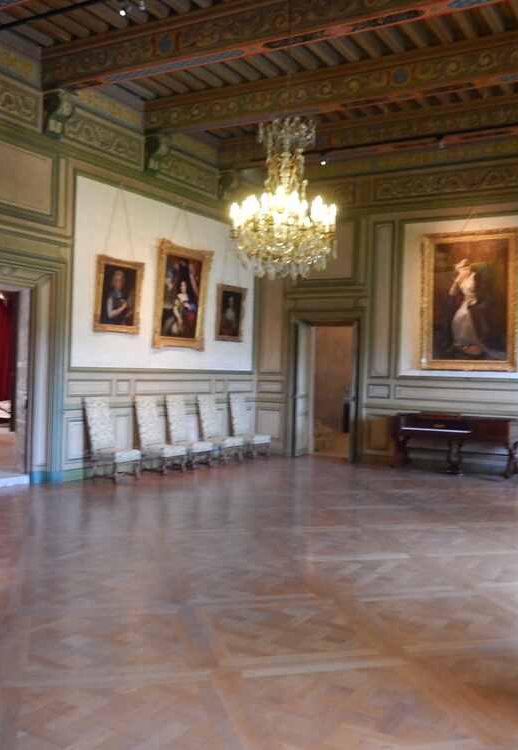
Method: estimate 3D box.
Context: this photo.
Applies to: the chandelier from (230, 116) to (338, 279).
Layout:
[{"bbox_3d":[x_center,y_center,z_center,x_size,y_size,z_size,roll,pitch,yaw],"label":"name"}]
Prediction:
[{"bbox_3d":[0.222,-1.509,6.251,0.920,1.368,0.920,2,1,0],"label":"chandelier"}]

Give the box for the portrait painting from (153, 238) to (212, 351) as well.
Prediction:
[{"bbox_3d":[-1.238,-1.262,11.812,0.087,1.675,1.280,5,2,31],"label":"portrait painting"}]

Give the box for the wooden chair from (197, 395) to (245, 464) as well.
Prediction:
[{"bbox_3d":[-0.658,0.931,12.539,0.585,1.161,0.537,2,0,31],"label":"wooden chair"}]

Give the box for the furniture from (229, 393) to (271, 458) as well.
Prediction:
[{"bbox_3d":[-0.157,0.897,12.878,0.576,1.120,0.528,2,1,31],"label":"furniture"}]

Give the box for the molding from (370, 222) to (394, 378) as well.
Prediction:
[{"bbox_3d":[2.098,-1.284,12.299,0.373,2.656,0.040,2,1,31],"label":"molding"}]

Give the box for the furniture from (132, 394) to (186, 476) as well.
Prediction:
[{"bbox_3d":[-1.541,0.913,11.155,0.622,1.137,0.540,2,0,32],"label":"furniture"}]

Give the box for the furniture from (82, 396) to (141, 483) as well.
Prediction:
[{"bbox_3d":[-1.979,0.874,9.810,0.592,1.120,0.528,2,1,31],"label":"furniture"}]

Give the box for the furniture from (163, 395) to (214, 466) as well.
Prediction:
[{"bbox_3d":[-1.127,0.920,11.760,0.585,1.161,0.521,2,0,31],"label":"furniture"}]

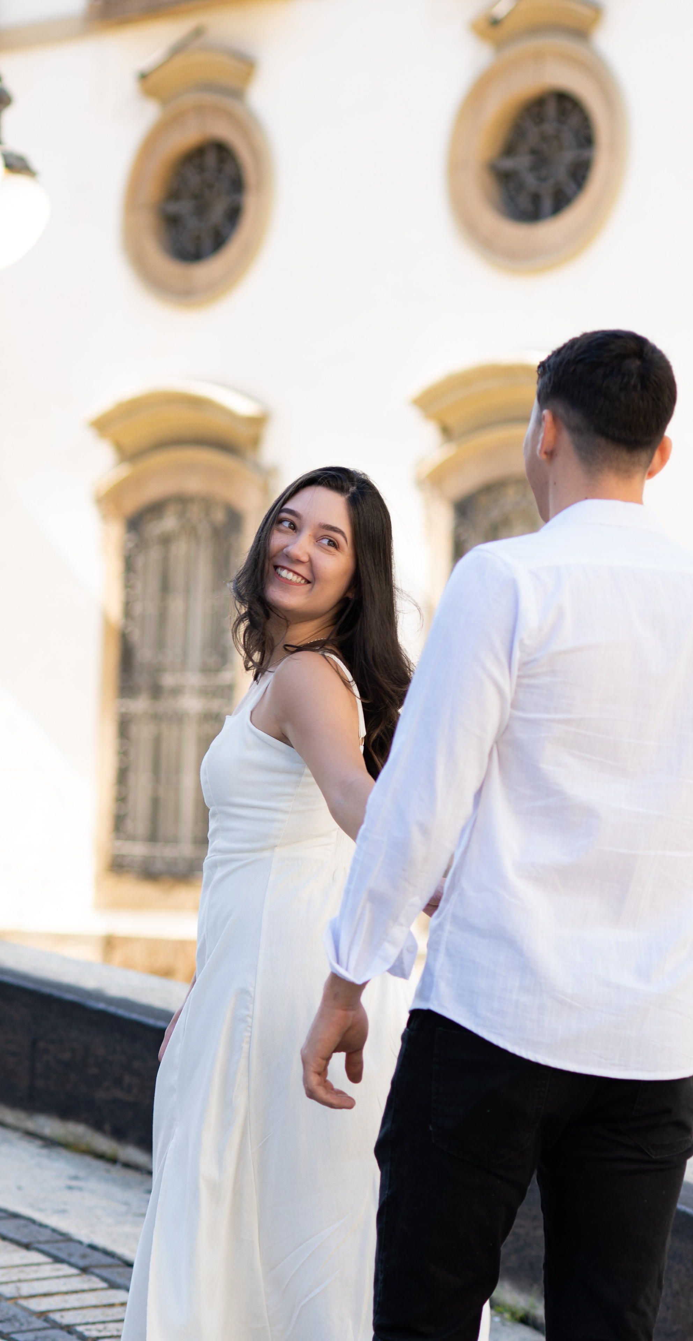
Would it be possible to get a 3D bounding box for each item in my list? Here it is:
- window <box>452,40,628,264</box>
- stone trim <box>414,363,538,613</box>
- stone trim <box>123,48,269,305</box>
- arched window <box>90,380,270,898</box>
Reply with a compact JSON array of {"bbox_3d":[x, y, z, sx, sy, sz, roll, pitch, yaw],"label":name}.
[{"bbox_3d":[1.279,-3.412,31.399,0.300,1.600,1.620,4,-3,-41],"label":"window"},{"bbox_3d":[1.072,-0.181,31.237,0.380,3.820,1.800,4,-3,-41],"label":"stone trim"},{"bbox_3d":[-1.084,-3.541,34.063,0.380,1.870,1.600,4,-3,-41],"label":"stone trim"},{"bbox_3d":[-1.246,-0.163,33.912,0.380,3.820,1.800,4,-3,-41],"label":"arched window"}]

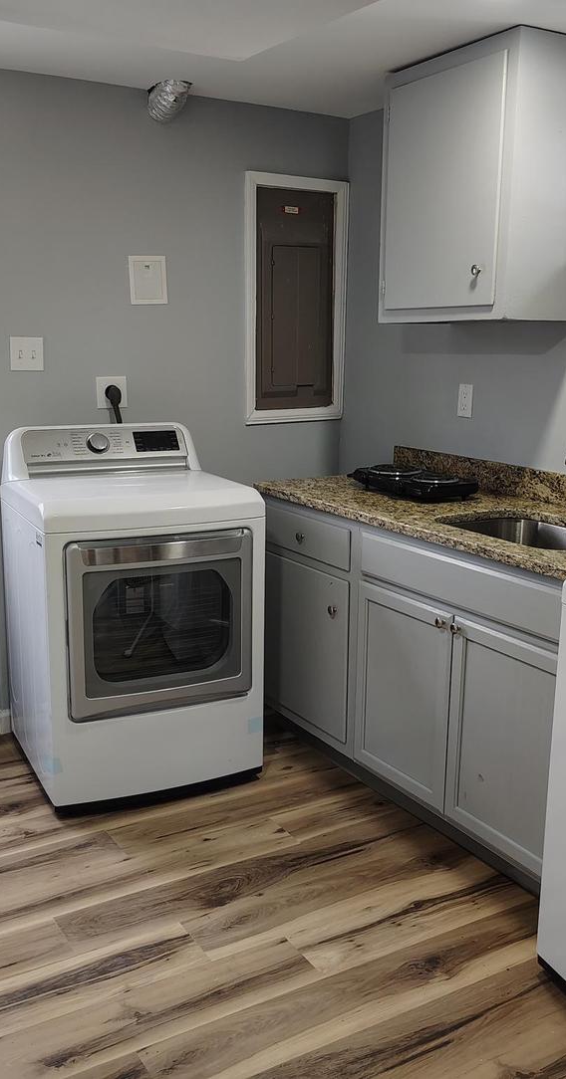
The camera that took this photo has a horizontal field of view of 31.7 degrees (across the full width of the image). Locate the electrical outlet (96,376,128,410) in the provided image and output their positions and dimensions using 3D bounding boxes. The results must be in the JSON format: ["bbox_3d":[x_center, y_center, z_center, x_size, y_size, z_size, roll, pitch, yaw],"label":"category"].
[{"bbox_3d":[-0.618,-0.532,3.621,0.115,0.114,0.014,-6,13,-30],"label":"electrical outlet"}]

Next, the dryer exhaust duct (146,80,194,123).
[{"bbox_3d":[-0.392,-1.501,3.421,0.133,0.115,0.150,-6,13,-30],"label":"dryer exhaust duct"}]

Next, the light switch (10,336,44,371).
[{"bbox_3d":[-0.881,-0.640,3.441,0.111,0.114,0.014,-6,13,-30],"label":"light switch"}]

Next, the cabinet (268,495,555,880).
[{"bbox_3d":[0.572,0.373,3.106,0.628,0.881,1.533,-6,13,-30],"label":"cabinet"}]

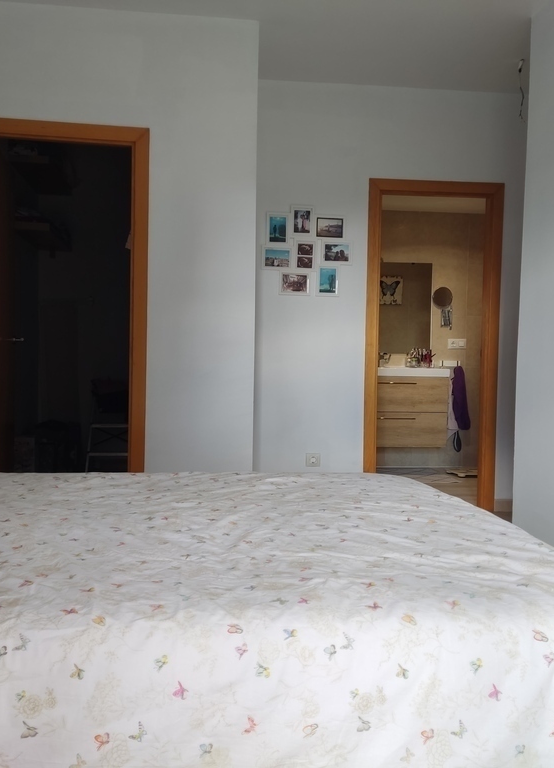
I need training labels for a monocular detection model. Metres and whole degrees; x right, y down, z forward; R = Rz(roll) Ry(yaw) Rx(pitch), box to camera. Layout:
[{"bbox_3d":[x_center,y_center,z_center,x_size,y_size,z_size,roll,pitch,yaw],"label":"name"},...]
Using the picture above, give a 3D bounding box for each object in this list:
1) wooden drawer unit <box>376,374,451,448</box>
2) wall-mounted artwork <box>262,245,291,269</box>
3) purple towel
[{"bbox_3d":[0.927,0.217,6.163,0.882,0.575,0.441,1,3,-8],"label":"wooden drawer unit"},{"bbox_3d":[-0.002,-0.761,4.430,0.179,0.144,0.020,1,3,-8],"label":"wall-mounted artwork"},{"bbox_3d":[1.589,0.125,6.360,0.175,0.551,0.090,1,3,-8],"label":"purple towel"}]

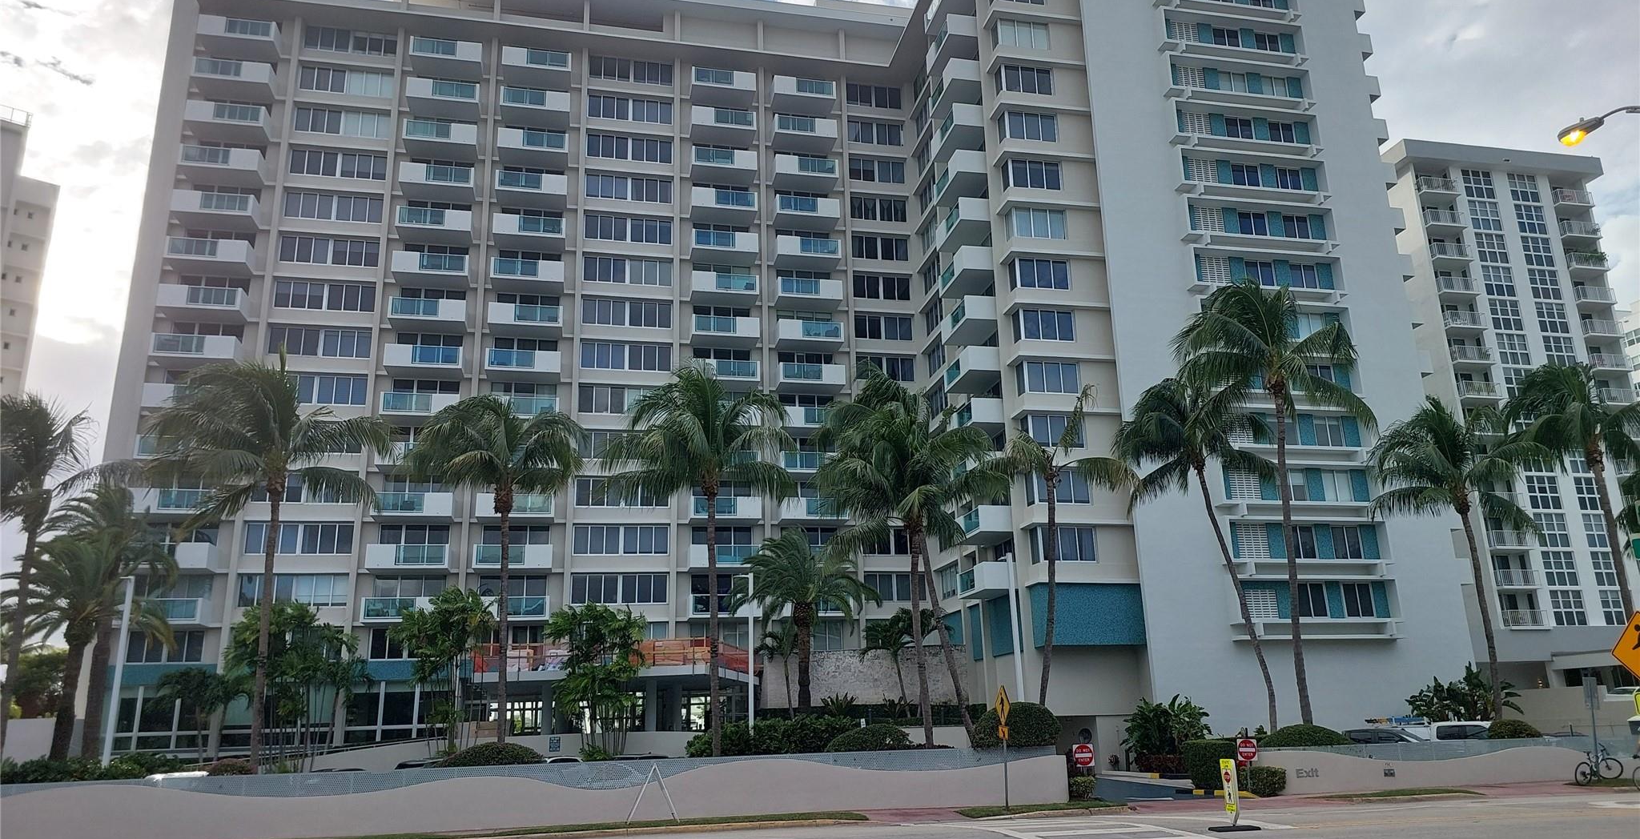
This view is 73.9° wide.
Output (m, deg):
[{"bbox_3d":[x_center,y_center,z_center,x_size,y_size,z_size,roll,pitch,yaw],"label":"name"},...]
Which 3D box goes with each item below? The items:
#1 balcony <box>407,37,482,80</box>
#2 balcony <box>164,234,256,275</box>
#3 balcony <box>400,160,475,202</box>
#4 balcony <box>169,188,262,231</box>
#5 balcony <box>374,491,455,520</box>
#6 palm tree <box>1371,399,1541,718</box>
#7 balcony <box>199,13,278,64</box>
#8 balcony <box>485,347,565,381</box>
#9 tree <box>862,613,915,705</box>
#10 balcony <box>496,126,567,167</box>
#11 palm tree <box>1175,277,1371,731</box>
[{"bbox_3d":[-22.104,-21.538,64.724,3.991,1.248,1.580,2,-16,-13],"label":"balcony"},{"bbox_3d":[-32.451,-8.743,58.124,3.911,1.210,1.635,2,-15,-13],"label":"balcony"},{"bbox_3d":[-21.495,-13.399,61.490,3.943,1.220,1.614,2,-16,-13],"label":"balcony"},{"bbox_3d":[-32.834,-11.465,59.380,3.985,1.183,1.580,2,-16,-13],"label":"balcony"},{"bbox_3d":[-21.524,4.673,57.967,3.995,1.217,1.850,2,-16,-13],"label":"balcony"},{"bbox_3d":[23.659,5.425,39.911,5.500,12.465,5.400,-10,-17,29],"label":"palm tree"},{"bbox_3d":[-32.542,-21.498,61.185,3.841,1.220,1.614,2,-16,-13],"label":"balcony"},{"bbox_3d":[-16.614,-3.015,61.277,3.982,1.217,1.850,2,-16,-13],"label":"balcony"},{"bbox_3d":[3.219,11.001,48.078,2.500,4.600,2.500,2,-16,-13],"label":"tree"},{"bbox_3d":[-16.735,-15.913,63.865,3.969,1.210,1.635,2,-15,-13],"label":"balcony"},{"bbox_3d":[16.661,3.243,38.859,6.300,17.301,6.300,2,-16,-13],"label":"palm tree"}]

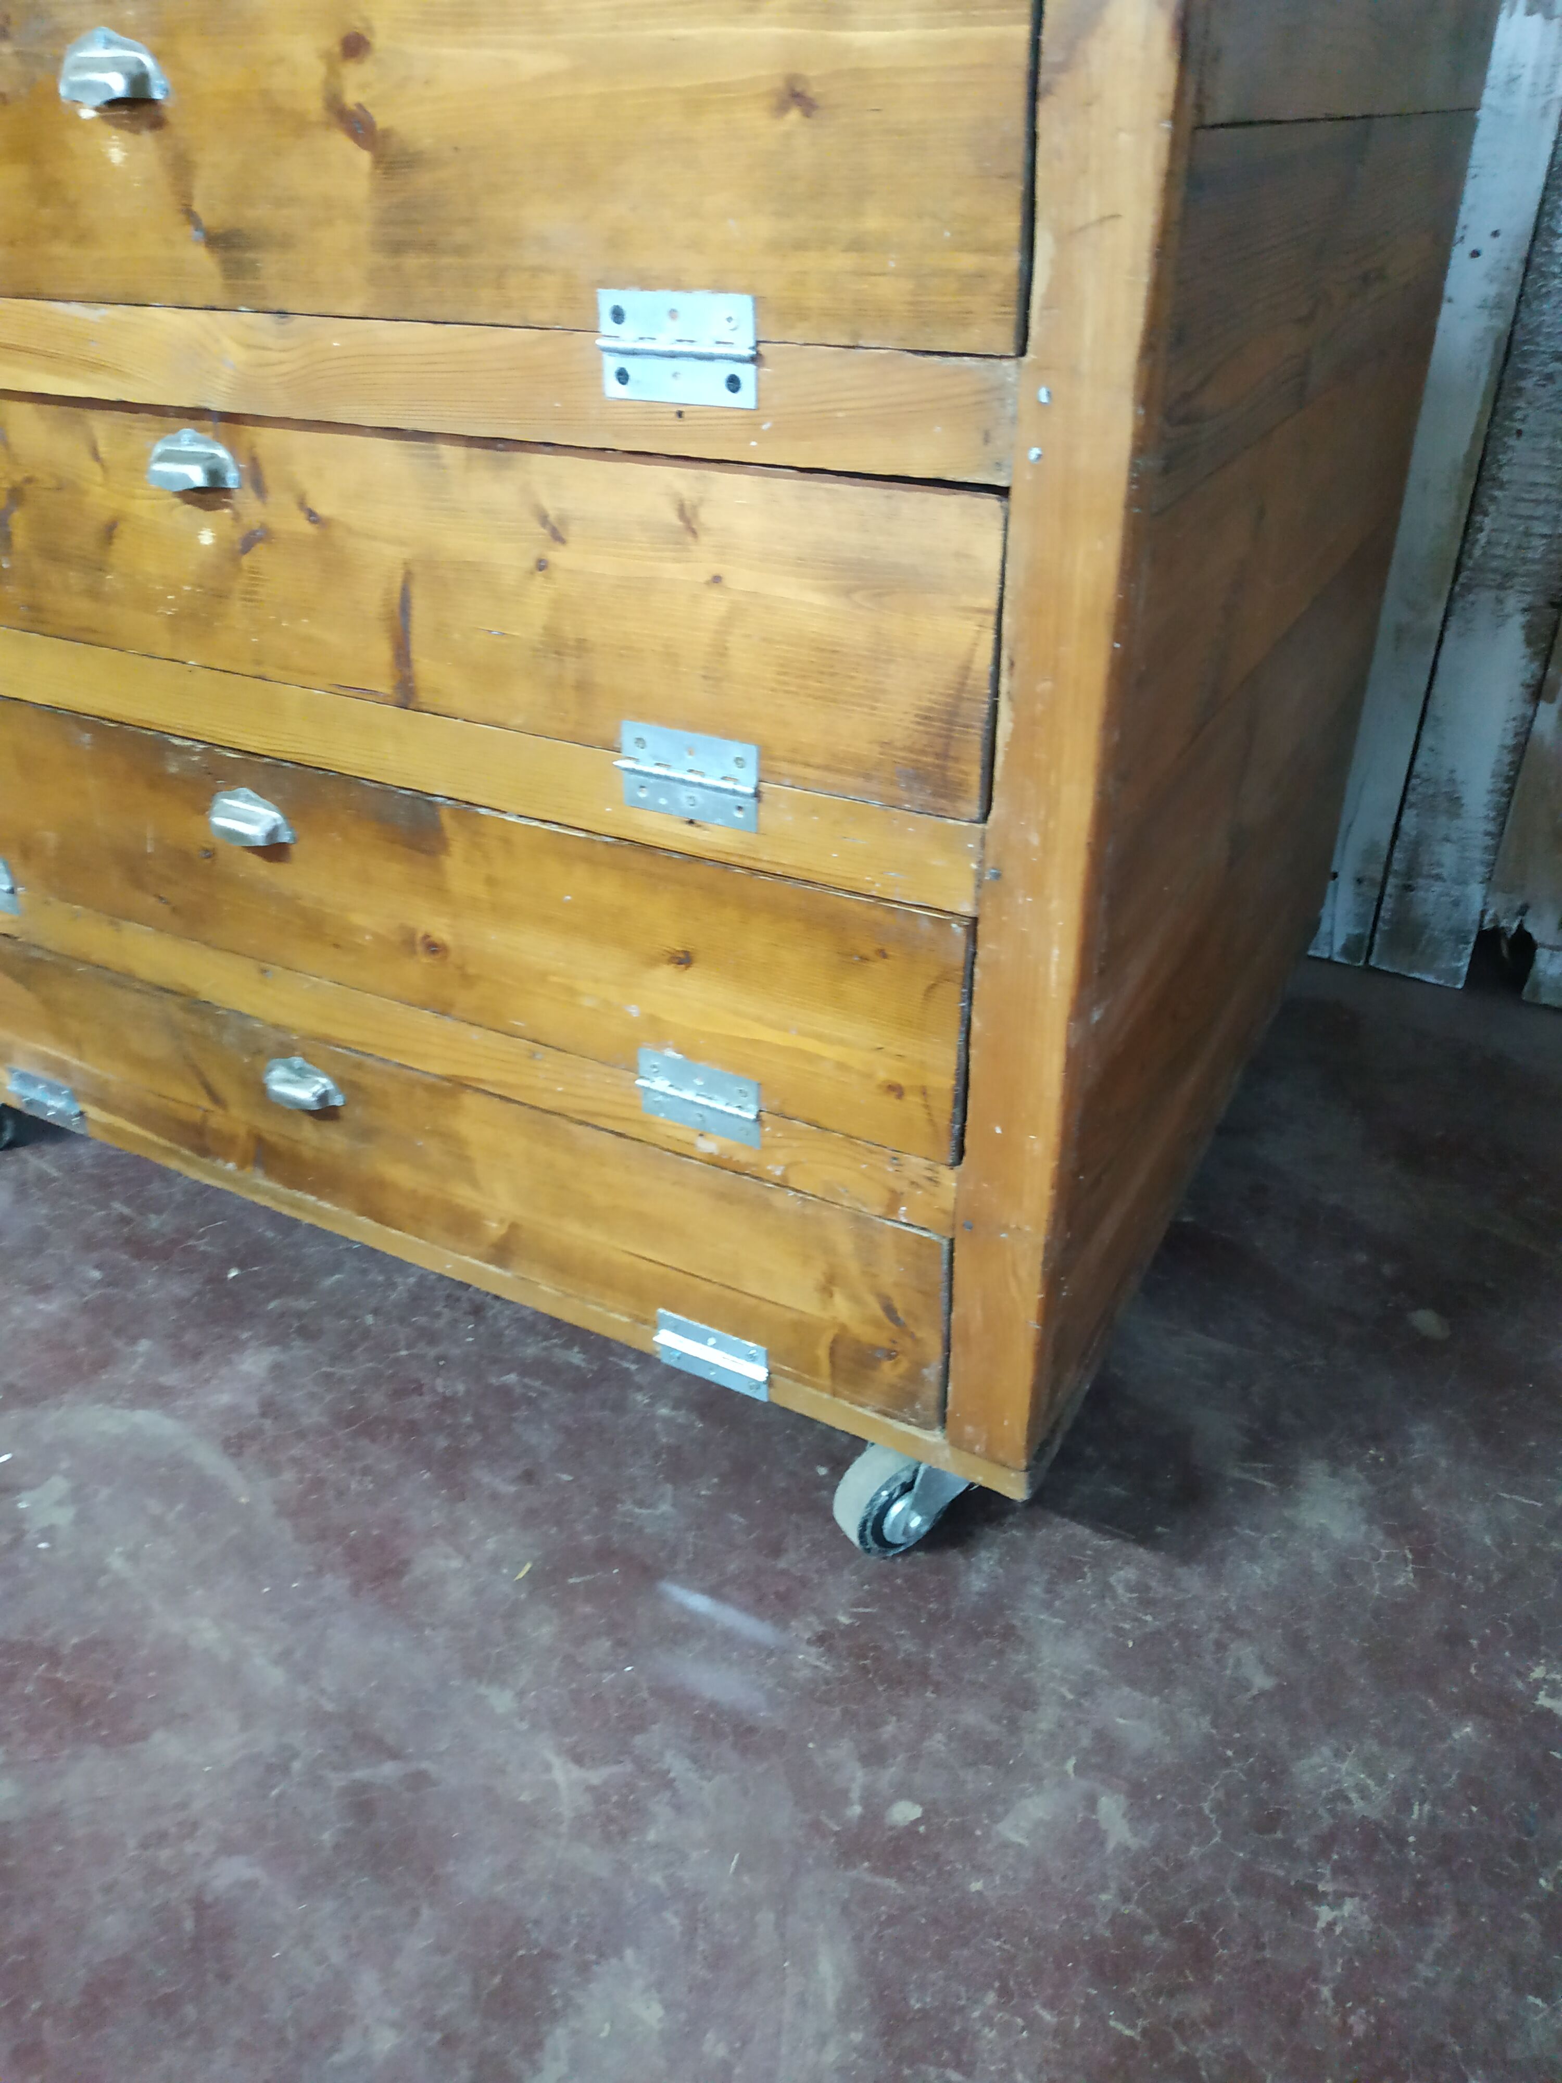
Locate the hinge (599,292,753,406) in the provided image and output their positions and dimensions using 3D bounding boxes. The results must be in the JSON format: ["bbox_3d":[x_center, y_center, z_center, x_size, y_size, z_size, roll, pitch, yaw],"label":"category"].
[{"bbox_3d":[-0.045,-0.290,0.606,0.076,0.043,0.007,15,36,24],"label":"hinge"}]

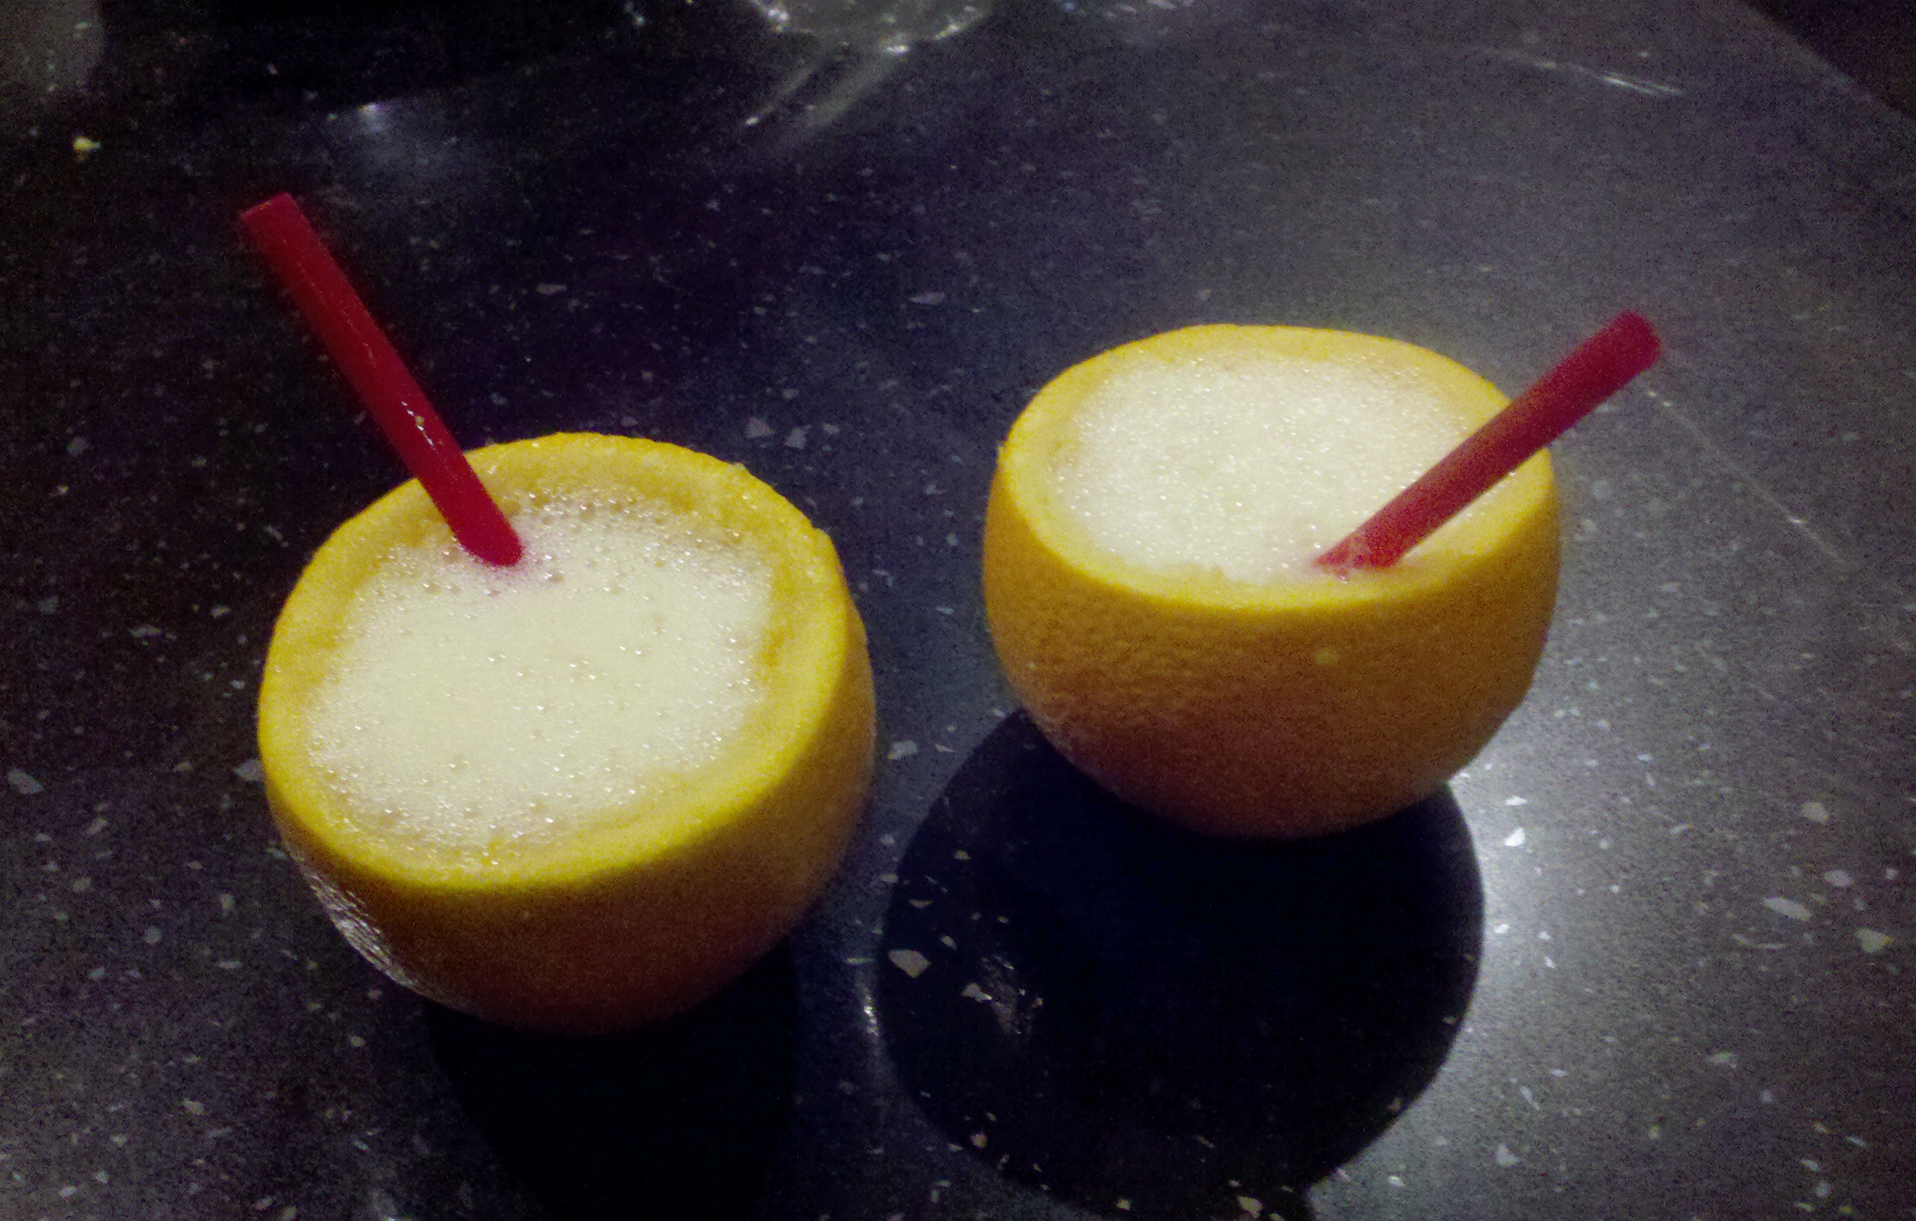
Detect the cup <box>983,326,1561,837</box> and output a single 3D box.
[{"bbox_3d":[0.048,0.001,0.338,0.086,0.060,0.086,-2,38,2],"label":"cup"}]

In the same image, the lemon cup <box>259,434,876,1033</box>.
[{"bbox_3d":[-0.054,0.025,0.321,0.086,0.060,0.086,-2,46,2],"label":"lemon cup"}]

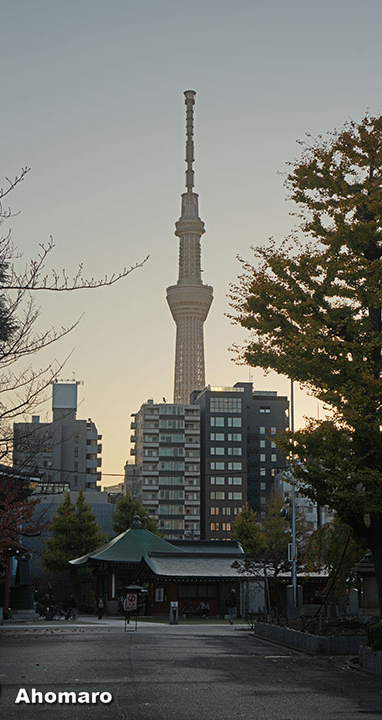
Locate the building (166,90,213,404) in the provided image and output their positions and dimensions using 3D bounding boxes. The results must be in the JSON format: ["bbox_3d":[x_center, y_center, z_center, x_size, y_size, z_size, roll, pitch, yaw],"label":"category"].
[{"bbox_3d":[-0.600,-30.237,1436.425,68.000,634.000,68.000,0,-11,0],"label":"building"}]

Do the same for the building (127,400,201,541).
[{"bbox_3d":[-5.600,30.761,250.264,13.000,41.700,14.000,2,-12,-9],"label":"building"}]

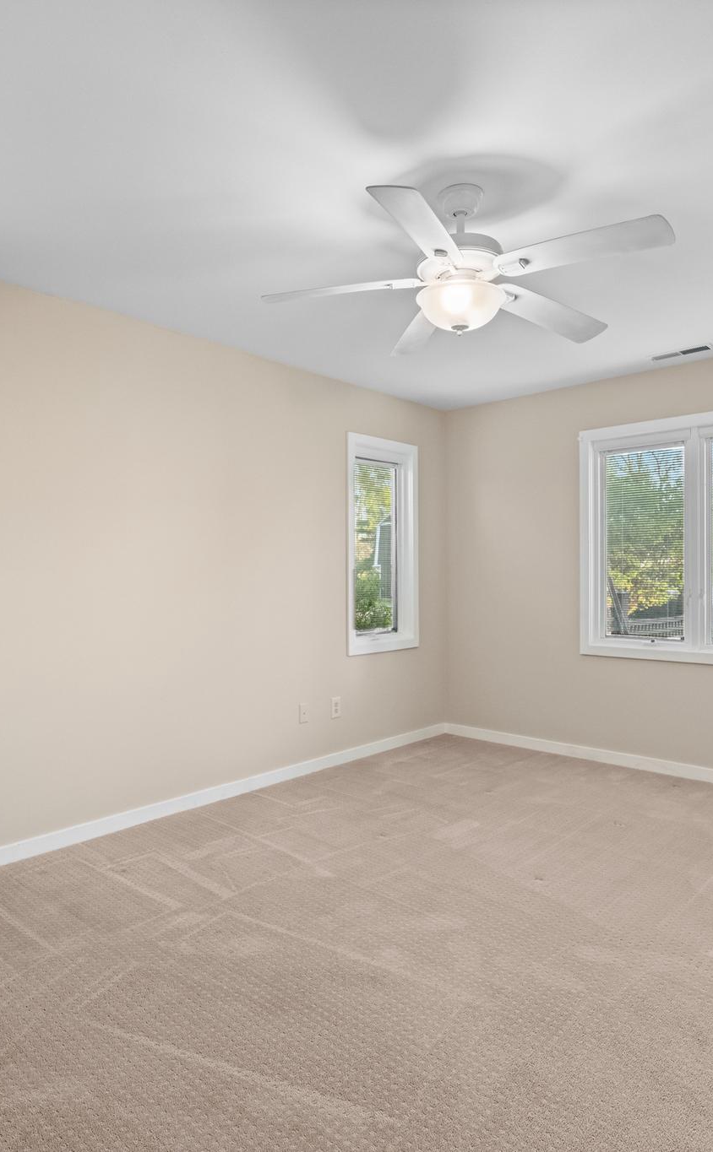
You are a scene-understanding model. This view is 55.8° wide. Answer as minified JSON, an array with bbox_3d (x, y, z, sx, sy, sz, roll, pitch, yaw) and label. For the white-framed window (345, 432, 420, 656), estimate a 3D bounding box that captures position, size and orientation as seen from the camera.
[{"bbox_3d":[0.169,-0.203,4.562,0.080,1.426,0.724,0,0,43],"label":"white-framed window"}]

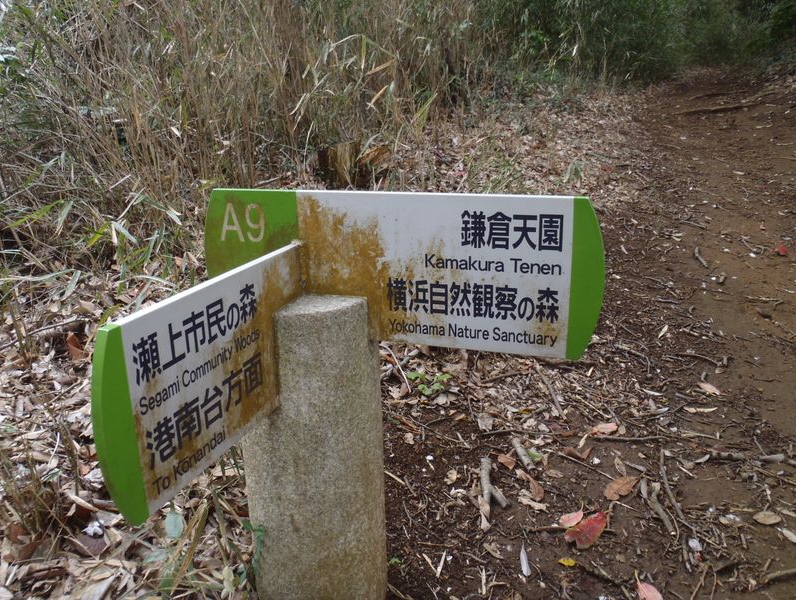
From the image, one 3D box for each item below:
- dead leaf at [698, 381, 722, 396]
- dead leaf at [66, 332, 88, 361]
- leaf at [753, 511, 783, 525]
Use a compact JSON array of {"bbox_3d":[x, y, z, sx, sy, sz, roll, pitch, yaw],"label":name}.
[{"bbox_3d":[1.063,0.303,2.204,0.040,0.018,0.100,-7,18,-19],"label":"dead leaf"},{"bbox_3d":[-1.217,0.177,2.465,0.080,0.090,0.050,-10,19,-27],"label":"dead leaf"},{"bbox_3d":[0.790,0.467,1.389,0.051,0.010,0.037,-10,21,-22],"label":"leaf"}]

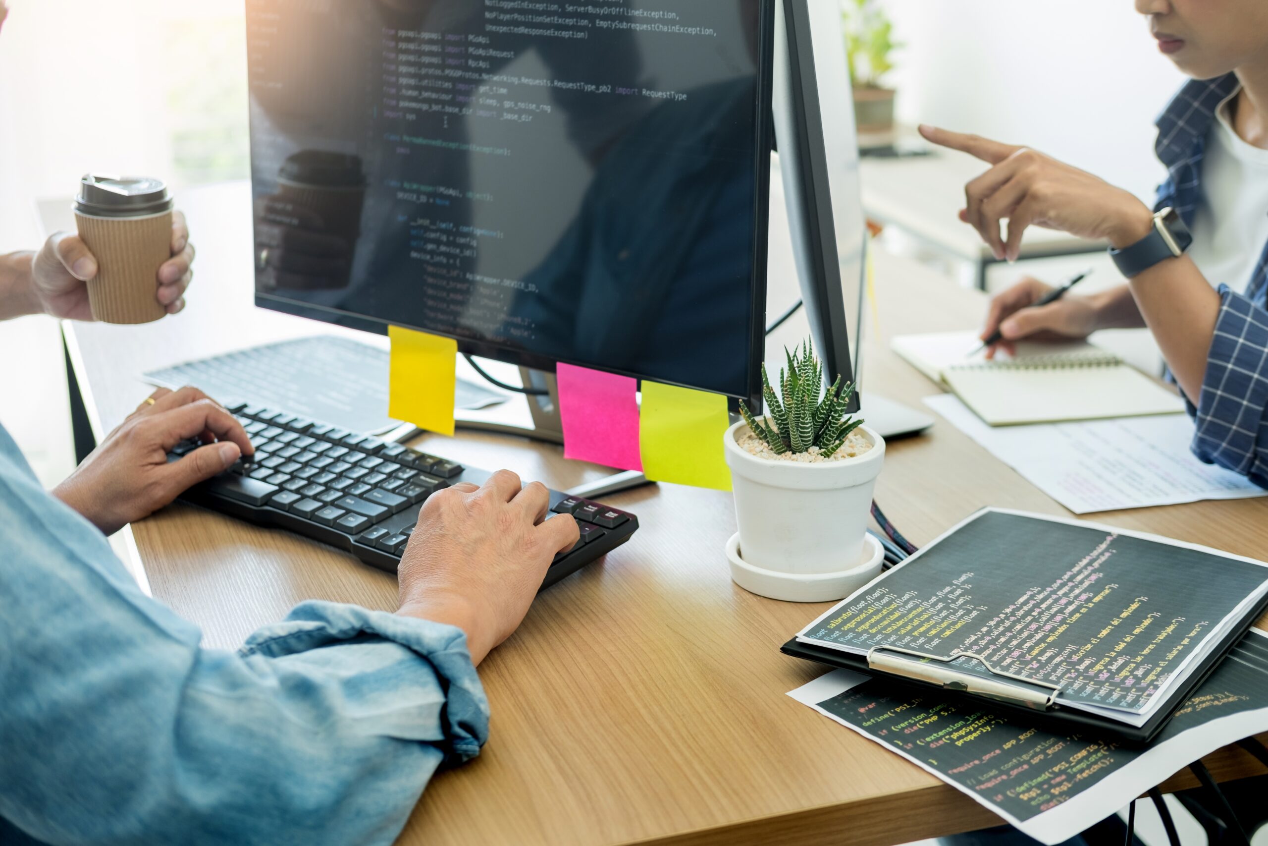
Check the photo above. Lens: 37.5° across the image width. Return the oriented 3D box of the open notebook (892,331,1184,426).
[{"bbox_3d":[0.353,-0.047,1.660,0.176,0.016,0.275,-3,18,-9],"label":"open notebook"}]

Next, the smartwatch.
[{"bbox_3d":[0.401,-0.140,1.450,0.050,0.037,0.058,-33,-2,32],"label":"smartwatch"}]

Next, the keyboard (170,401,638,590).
[{"bbox_3d":[-0.194,0.046,1.328,0.438,0.029,0.140,14,26,40],"label":"keyboard"}]

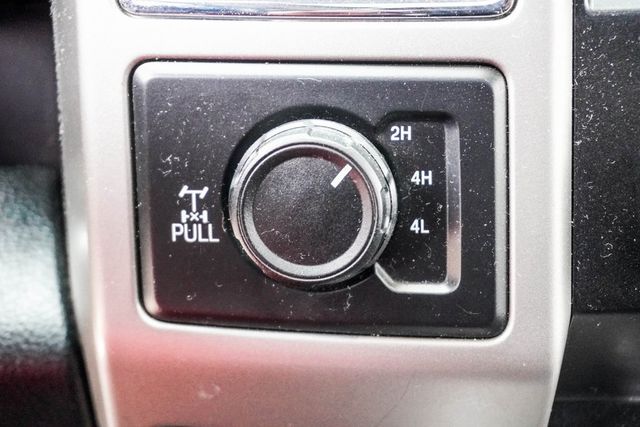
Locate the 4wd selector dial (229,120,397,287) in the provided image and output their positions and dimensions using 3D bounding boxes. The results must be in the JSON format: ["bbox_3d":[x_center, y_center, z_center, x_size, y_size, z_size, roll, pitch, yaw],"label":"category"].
[{"bbox_3d":[-0.002,-0.001,0.315,0.042,0.042,0.020,1,7,3],"label":"4wd selector dial"}]

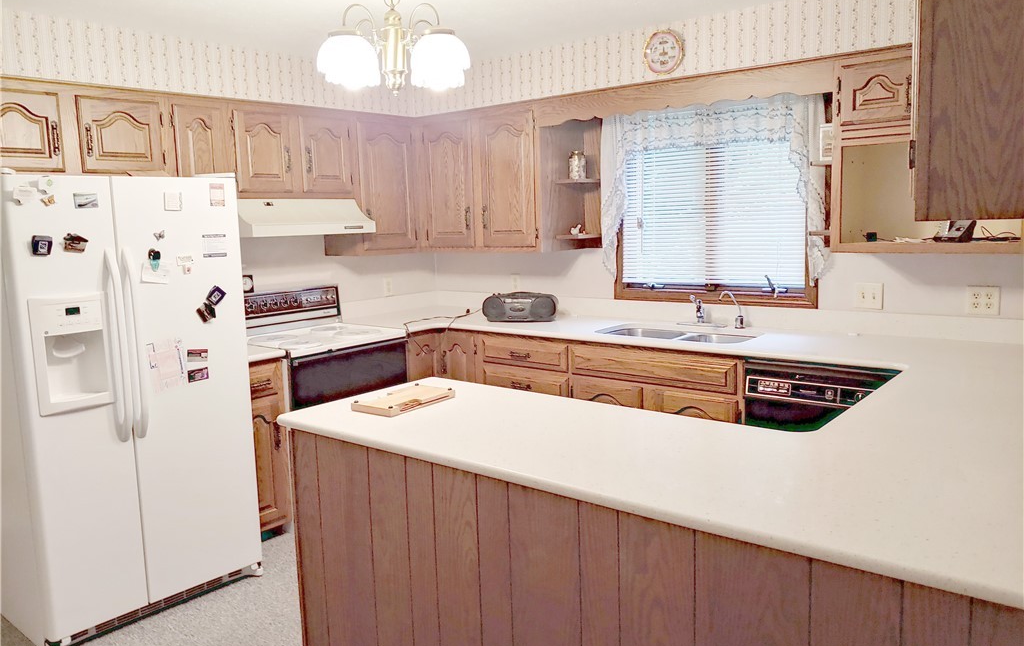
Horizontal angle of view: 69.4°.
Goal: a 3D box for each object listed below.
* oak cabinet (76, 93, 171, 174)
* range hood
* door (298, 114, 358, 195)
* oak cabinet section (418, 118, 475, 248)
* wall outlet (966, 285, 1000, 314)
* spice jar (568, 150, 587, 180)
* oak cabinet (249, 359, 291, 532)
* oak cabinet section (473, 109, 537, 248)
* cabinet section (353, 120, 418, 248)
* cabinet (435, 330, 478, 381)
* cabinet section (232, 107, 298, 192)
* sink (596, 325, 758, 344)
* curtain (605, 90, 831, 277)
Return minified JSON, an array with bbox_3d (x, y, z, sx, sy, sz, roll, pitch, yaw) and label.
[{"bbox_3d":[-1.778,-0.809,3.257,0.320,0.330,0.370,5,11,38],"label":"oak cabinet"},{"bbox_3d":[-1.169,-0.559,3.926,0.480,0.185,0.765,5,11,38],"label":"range hood"},{"bbox_3d":[-1.013,-0.917,4.057,0.025,0.400,0.325,4,10,38],"label":"door"},{"bbox_3d":[-0.384,-0.832,4.455,0.400,0.750,0.025,4,10,38],"label":"oak cabinet section"},{"bbox_3d":[2.016,-0.094,3.163,0.117,0.117,0.010,4,10,38],"label":"wall outlet"},{"bbox_3d":[0.363,-0.877,4.119,0.097,0.160,0.097,-2,8,0],"label":"spice jar"},{"bbox_3d":[-1.417,0.589,3.623,0.620,0.845,0.310,5,11,38],"label":"oak cabinet"},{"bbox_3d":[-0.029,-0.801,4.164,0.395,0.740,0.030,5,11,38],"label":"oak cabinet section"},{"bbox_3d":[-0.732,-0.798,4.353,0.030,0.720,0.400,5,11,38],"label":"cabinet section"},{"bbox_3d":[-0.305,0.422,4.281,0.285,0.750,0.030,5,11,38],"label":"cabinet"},{"bbox_3d":[-1.253,-0.865,3.759,0.025,0.400,0.325,4,10,38],"label":"cabinet section"},{"bbox_3d":[0.816,0.139,3.682,0.760,0.190,0.380,4,10,38],"label":"sink"},{"bbox_3d":[0.990,-0.665,3.791,1.200,0.910,0.100,4,10,38],"label":"curtain"}]

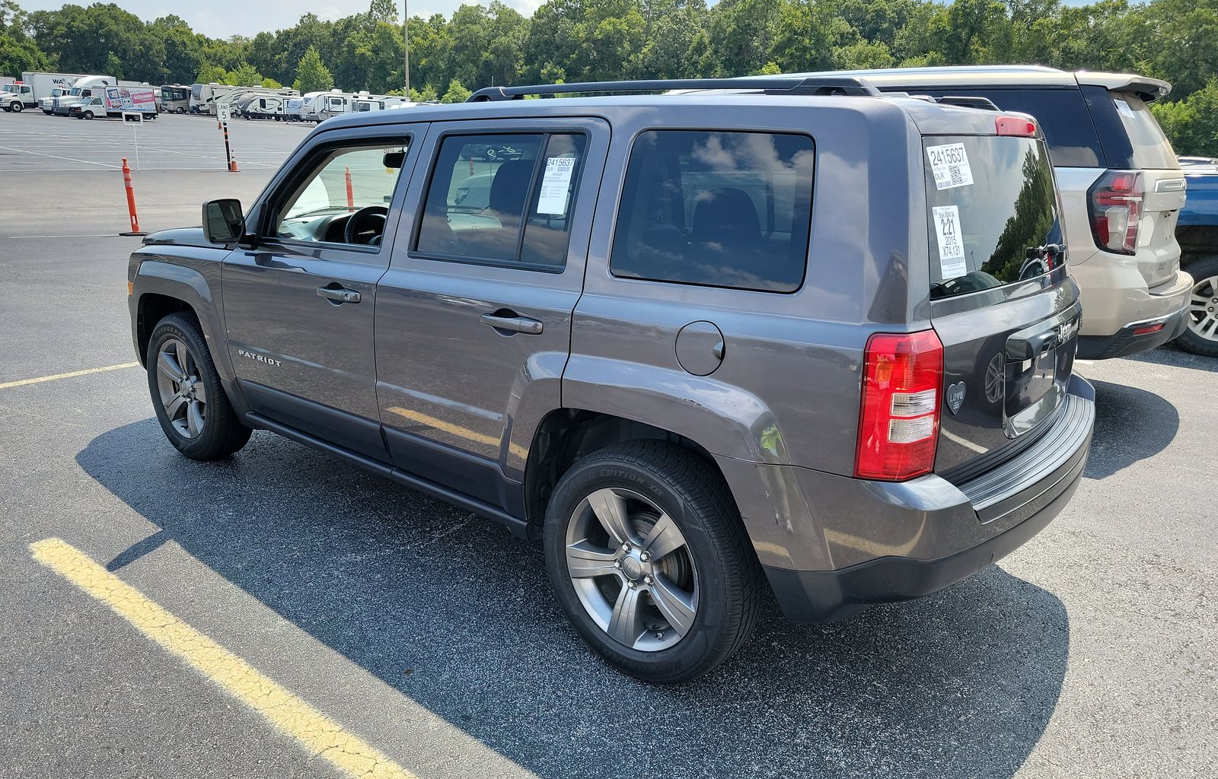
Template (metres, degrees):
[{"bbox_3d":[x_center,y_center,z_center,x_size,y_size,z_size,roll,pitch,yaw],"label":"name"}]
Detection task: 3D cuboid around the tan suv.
[{"bbox_3d":[1.224,-1.264,6.377,5.350,1.920,2.060,14,20,36],"label":"tan suv"}]

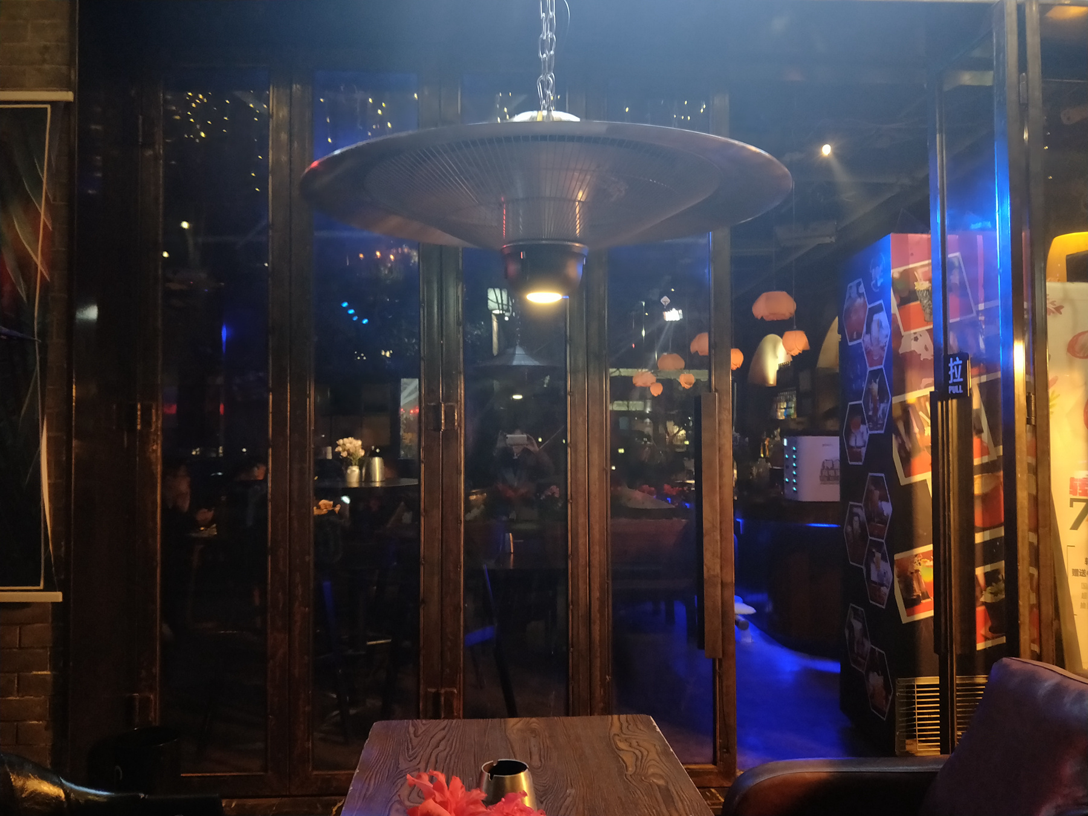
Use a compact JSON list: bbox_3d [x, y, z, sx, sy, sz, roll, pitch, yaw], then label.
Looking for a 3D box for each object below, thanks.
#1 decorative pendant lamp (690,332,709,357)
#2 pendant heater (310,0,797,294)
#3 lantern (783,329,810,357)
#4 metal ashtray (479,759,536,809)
[{"bbox_3d":[1.429,-0.560,6.900,0.300,0.200,0.300,0,-2,3],"label":"decorative pendant lamp"},{"bbox_3d":[0.003,-0.363,1.115,0.668,0.420,0.668,0,0,3],"label":"pendant heater"},{"bbox_3d":[1.475,-0.378,4.600,0.159,0.155,0.159,0,-2,3],"label":"lantern"},{"bbox_3d":[-0.054,0.562,1.120,0.092,0.094,0.092,0,-2,3],"label":"metal ashtray"}]

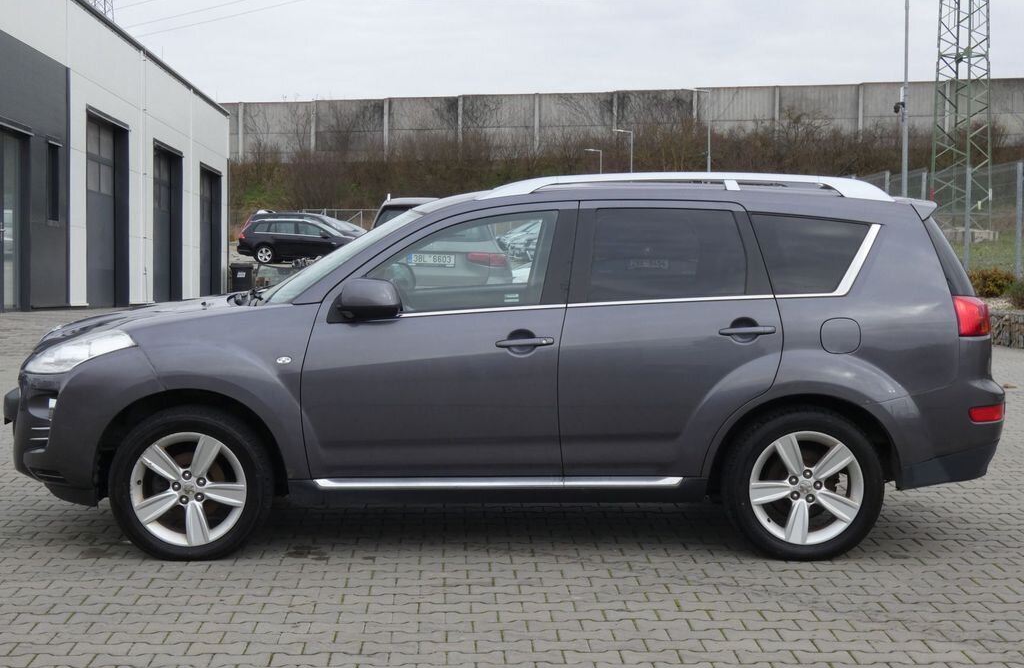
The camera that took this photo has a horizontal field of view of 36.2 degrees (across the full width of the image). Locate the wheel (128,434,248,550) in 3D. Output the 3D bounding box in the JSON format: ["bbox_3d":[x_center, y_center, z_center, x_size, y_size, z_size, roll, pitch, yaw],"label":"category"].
[{"bbox_3d":[-1.396,0.663,6.870,0.495,0.495,0.200,0,5,-3],"label":"wheel"}]

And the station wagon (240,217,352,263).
[{"bbox_3d":[-6.870,-3.070,53.100,4.680,1.500,1.820,0,2,0],"label":"station wagon"}]

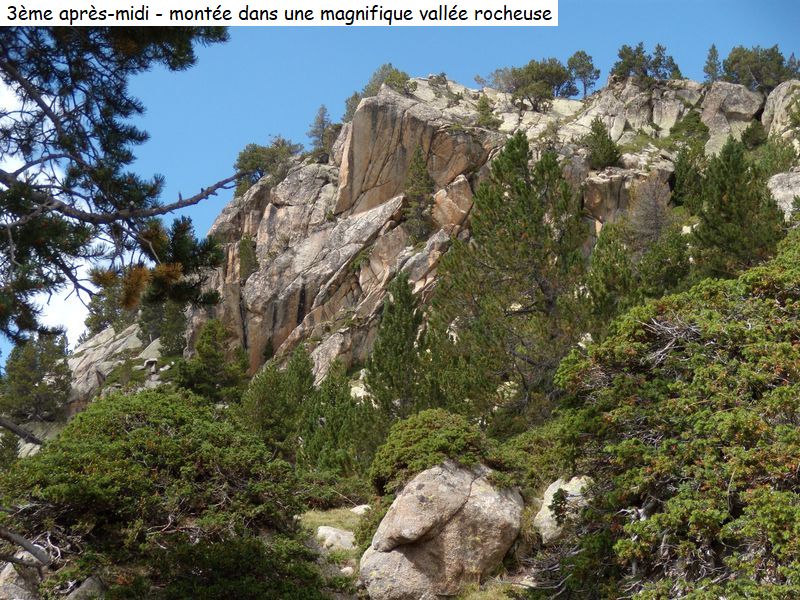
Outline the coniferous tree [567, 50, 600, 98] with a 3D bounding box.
[{"bbox_3d":[17.112,-21.038,125.000,3.171,4.746,3.012,0,-12,0],"label":"coniferous tree"}]

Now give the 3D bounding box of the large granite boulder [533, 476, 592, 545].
[{"bbox_3d":[2.025,2.589,16.500,0.827,0.828,0.670,0,-12,0],"label":"large granite boulder"}]

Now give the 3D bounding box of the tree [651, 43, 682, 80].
[{"bbox_3d":[24.853,-22.247,125.000,2.984,3.765,2.835,0,-12,0],"label":"tree"}]

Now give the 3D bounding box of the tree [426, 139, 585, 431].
[{"bbox_3d":[2.941,-0.669,36.000,4.244,8.045,3.819,0,-12,0],"label":"tree"}]

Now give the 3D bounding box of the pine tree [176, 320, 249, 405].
[{"bbox_3d":[-9.282,3.014,66.000,3.644,4.287,3.279,0,-12,0],"label":"pine tree"}]

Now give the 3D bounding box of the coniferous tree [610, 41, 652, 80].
[{"bbox_3d":[21.495,-22.247,125.000,3.730,3.765,3.544,0,-12,0],"label":"coniferous tree"}]

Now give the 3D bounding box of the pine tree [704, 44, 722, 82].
[{"bbox_3d":[29.937,-22.590,128.000,1.719,3.854,1.719,0,-12,0],"label":"pine tree"}]

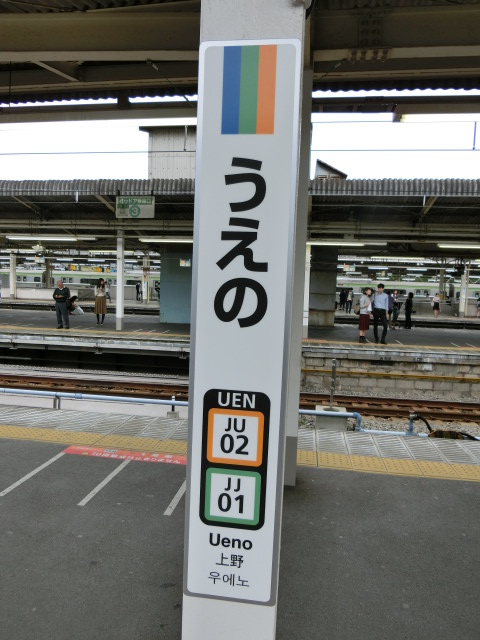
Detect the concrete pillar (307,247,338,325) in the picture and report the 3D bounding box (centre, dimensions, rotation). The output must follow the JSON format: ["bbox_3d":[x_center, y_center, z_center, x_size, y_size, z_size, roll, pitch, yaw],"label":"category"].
[{"bbox_3d":[3.538,-1.407,19.700,1.120,3.400,1.100,3,4,8],"label":"concrete pillar"}]

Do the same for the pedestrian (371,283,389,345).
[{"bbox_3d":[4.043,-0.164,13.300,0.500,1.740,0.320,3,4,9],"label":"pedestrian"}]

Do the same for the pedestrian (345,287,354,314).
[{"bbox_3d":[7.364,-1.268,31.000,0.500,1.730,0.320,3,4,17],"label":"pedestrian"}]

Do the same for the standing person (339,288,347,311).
[{"bbox_3d":[8.134,-1.572,36.500,0.480,1.660,0.320,0,4,-24],"label":"standing person"}]

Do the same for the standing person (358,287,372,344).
[{"bbox_3d":[3.611,-0.124,13.300,0.360,1.600,0.450,4,4,30],"label":"standing person"}]

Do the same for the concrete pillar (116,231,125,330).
[{"bbox_3d":[-3.749,-1.239,14.500,0.240,3.150,0.240,3,4,8],"label":"concrete pillar"}]

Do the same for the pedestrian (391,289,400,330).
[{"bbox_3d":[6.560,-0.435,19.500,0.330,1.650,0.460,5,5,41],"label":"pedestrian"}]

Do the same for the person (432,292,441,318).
[{"bbox_3d":[12.360,-0.860,29.000,0.460,1.620,0.300,3,4,9],"label":"person"}]

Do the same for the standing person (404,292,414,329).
[{"bbox_3d":[7.555,-0.414,20.600,0.330,1.630,0.450,1,4,-21],"label":"standing person"}]

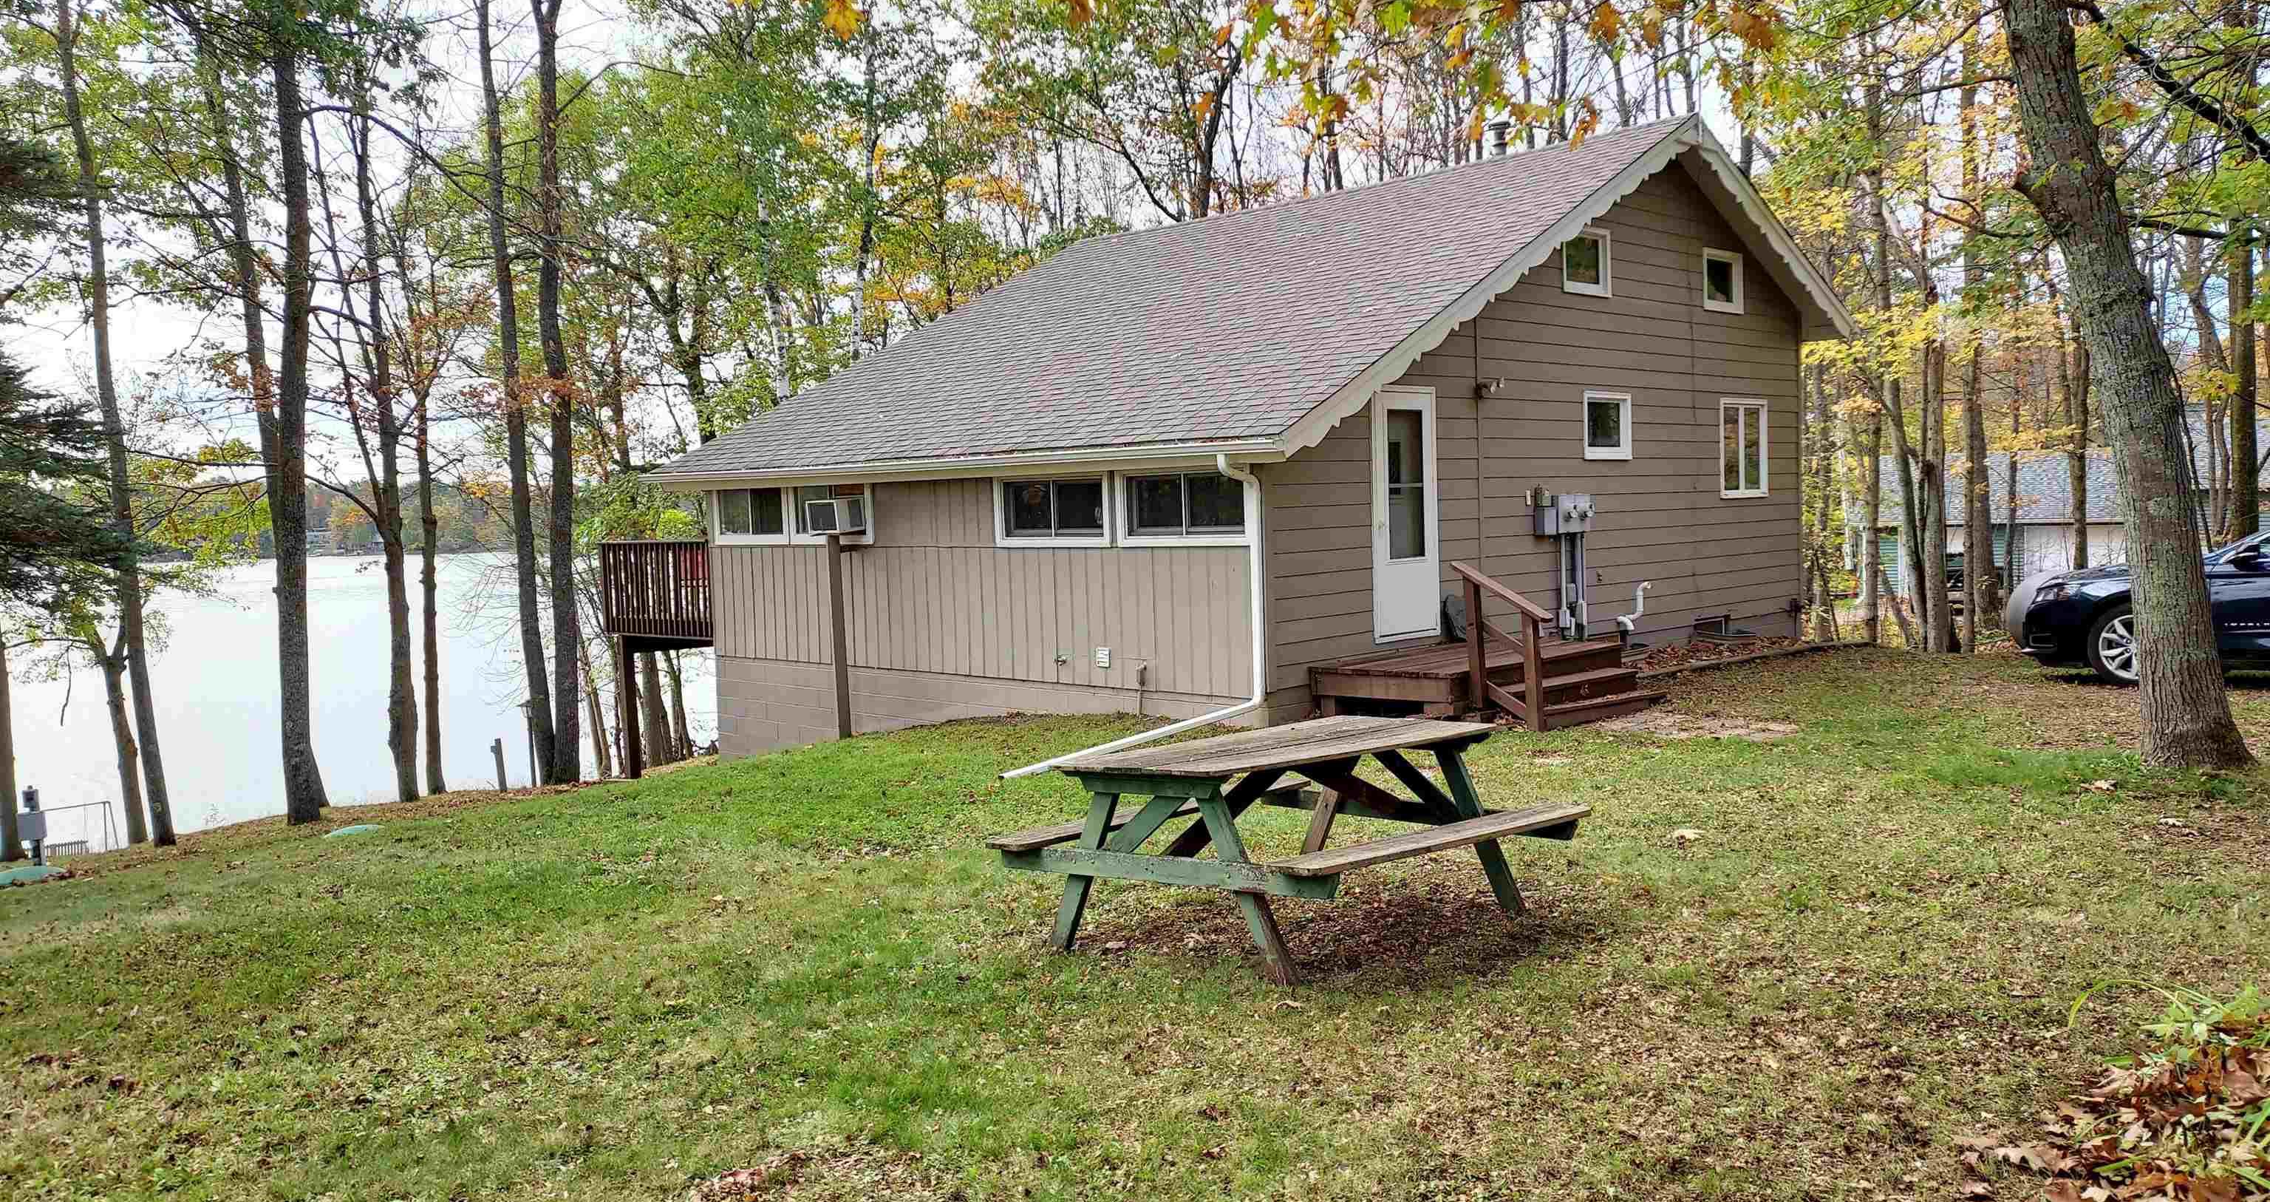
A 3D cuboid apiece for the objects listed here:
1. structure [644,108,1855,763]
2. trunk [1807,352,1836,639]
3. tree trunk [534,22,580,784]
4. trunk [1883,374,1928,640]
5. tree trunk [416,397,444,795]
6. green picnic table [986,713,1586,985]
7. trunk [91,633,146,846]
[{"bbox_3d":[1.743,-1.759,18.744,9.100,6.650,11.500,2,5,44],"label":"structure"},{"bbox_3d":[9.378,-1.393,21.479,0.300,3.800,0.280,-2,4,0],"label":"trunk"},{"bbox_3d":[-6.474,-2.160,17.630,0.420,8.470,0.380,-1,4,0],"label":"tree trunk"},{"bbox_3d":[9.547,-1.178,19.498,0.360,3.190,0.320,-5,4,0],"label":"trunk"},{"bbox_3d":[-8.308,-0.054,18.551,0.250,4.690,0.240,-1,4,0],"label":"tree trunk"},{"bbox_3d":[0.630,0.940,6.250,1.640,0.735,1.800,-1,2,43],"label":"green picnic table"},{"bbox_3d":[-11.146,1.508,17.325,0.380,2.350,0.330,-4,4,0],"label":"trunk"}]

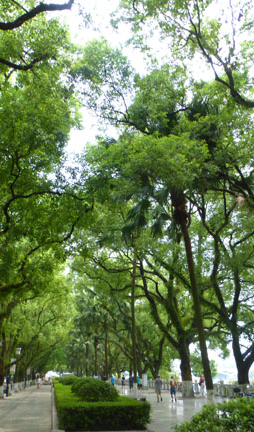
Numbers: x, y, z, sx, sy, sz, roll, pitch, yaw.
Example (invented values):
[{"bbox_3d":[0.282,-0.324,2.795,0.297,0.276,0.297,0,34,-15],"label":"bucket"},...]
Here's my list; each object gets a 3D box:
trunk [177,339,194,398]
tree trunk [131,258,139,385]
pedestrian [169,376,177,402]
[{"bbox_3d":[5.231,13.227,36.262,1.100,4.820,1.000,3,-21,-9],"label":"trunk"},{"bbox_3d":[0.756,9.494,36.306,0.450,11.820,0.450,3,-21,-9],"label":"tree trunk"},{"bbox_3d":[3.331,12.453,29.916,0.520,1.700,0.420,3,-21,-9],"label":"pedestrian"}]

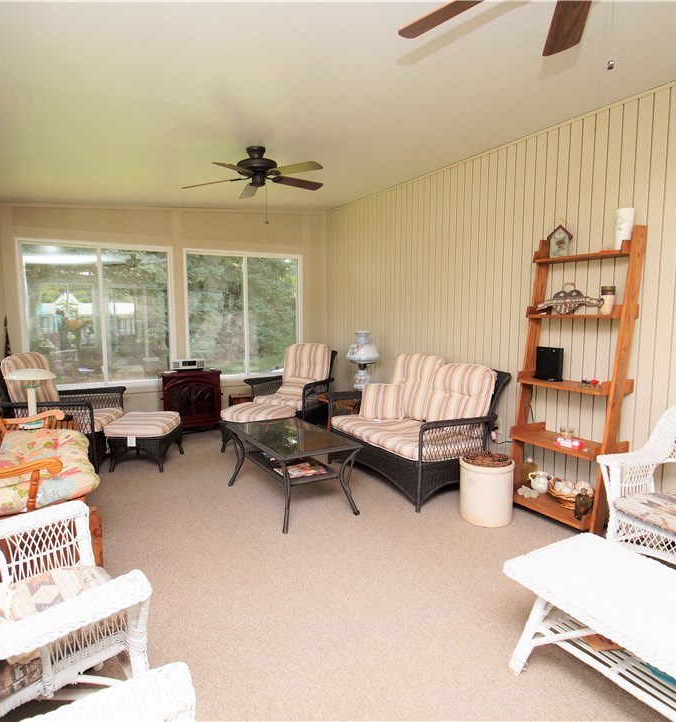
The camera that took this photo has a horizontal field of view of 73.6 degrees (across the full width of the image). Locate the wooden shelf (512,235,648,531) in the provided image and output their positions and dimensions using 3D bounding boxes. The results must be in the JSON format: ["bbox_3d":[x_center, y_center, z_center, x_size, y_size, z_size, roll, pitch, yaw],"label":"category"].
[{"bbox_3d":[1.450,0.112,2.837,0.396,1.808,0.601,-4,7,-31],"label":"wooden shelf"}]

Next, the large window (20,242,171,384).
[{"bbox_3d":[-2.325,-0.449,4.491,1.320,1.393,0.092,-4,7,-31],"label":"large window"}]

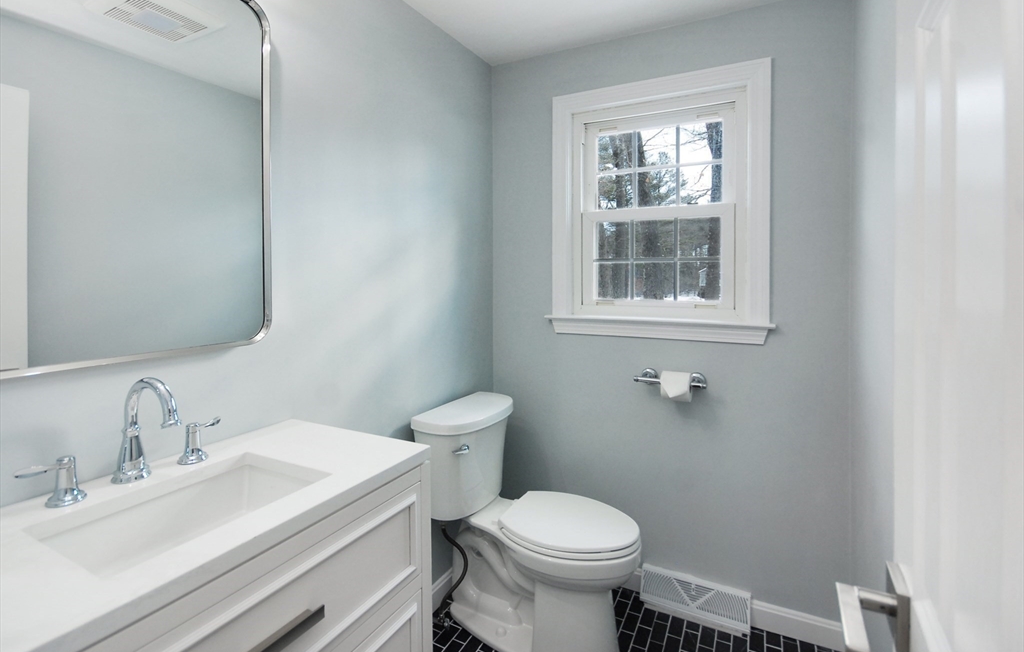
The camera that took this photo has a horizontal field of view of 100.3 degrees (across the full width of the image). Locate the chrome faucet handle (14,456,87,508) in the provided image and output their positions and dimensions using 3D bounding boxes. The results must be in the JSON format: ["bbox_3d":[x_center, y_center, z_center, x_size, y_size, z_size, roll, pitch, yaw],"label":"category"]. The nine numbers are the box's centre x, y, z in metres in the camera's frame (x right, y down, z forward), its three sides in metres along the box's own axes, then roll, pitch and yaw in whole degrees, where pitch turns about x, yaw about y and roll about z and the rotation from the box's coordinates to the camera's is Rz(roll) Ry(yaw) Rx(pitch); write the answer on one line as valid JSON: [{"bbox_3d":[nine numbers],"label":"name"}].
[{"bbox_3d":[-0.767,0.261,0.714,0.057,0.074,0.093,2,4,28],"label":"chrome faucet handle"}]

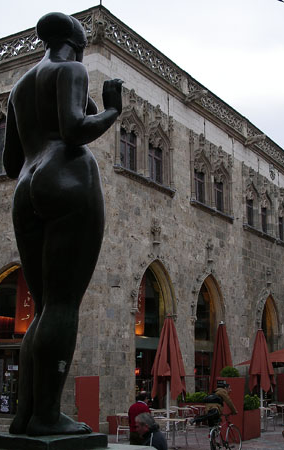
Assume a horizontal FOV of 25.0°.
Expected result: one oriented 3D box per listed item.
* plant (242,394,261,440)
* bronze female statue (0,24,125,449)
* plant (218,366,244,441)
[{"bbox_3d":[3.331,6.000,20.108,0.340,1.327,1.180,-8,-14,32],"label":"plant"},{"bbox_3d":[-0.313,-0.067,2.512,0.520,1.687,0.420,-9,-15,37],"label":"bronze female statue"},{"bbox_3d":[2.404,4.778,17.150,0.740,1.942,0.450,-8,-15,31],"label":"plant"}]

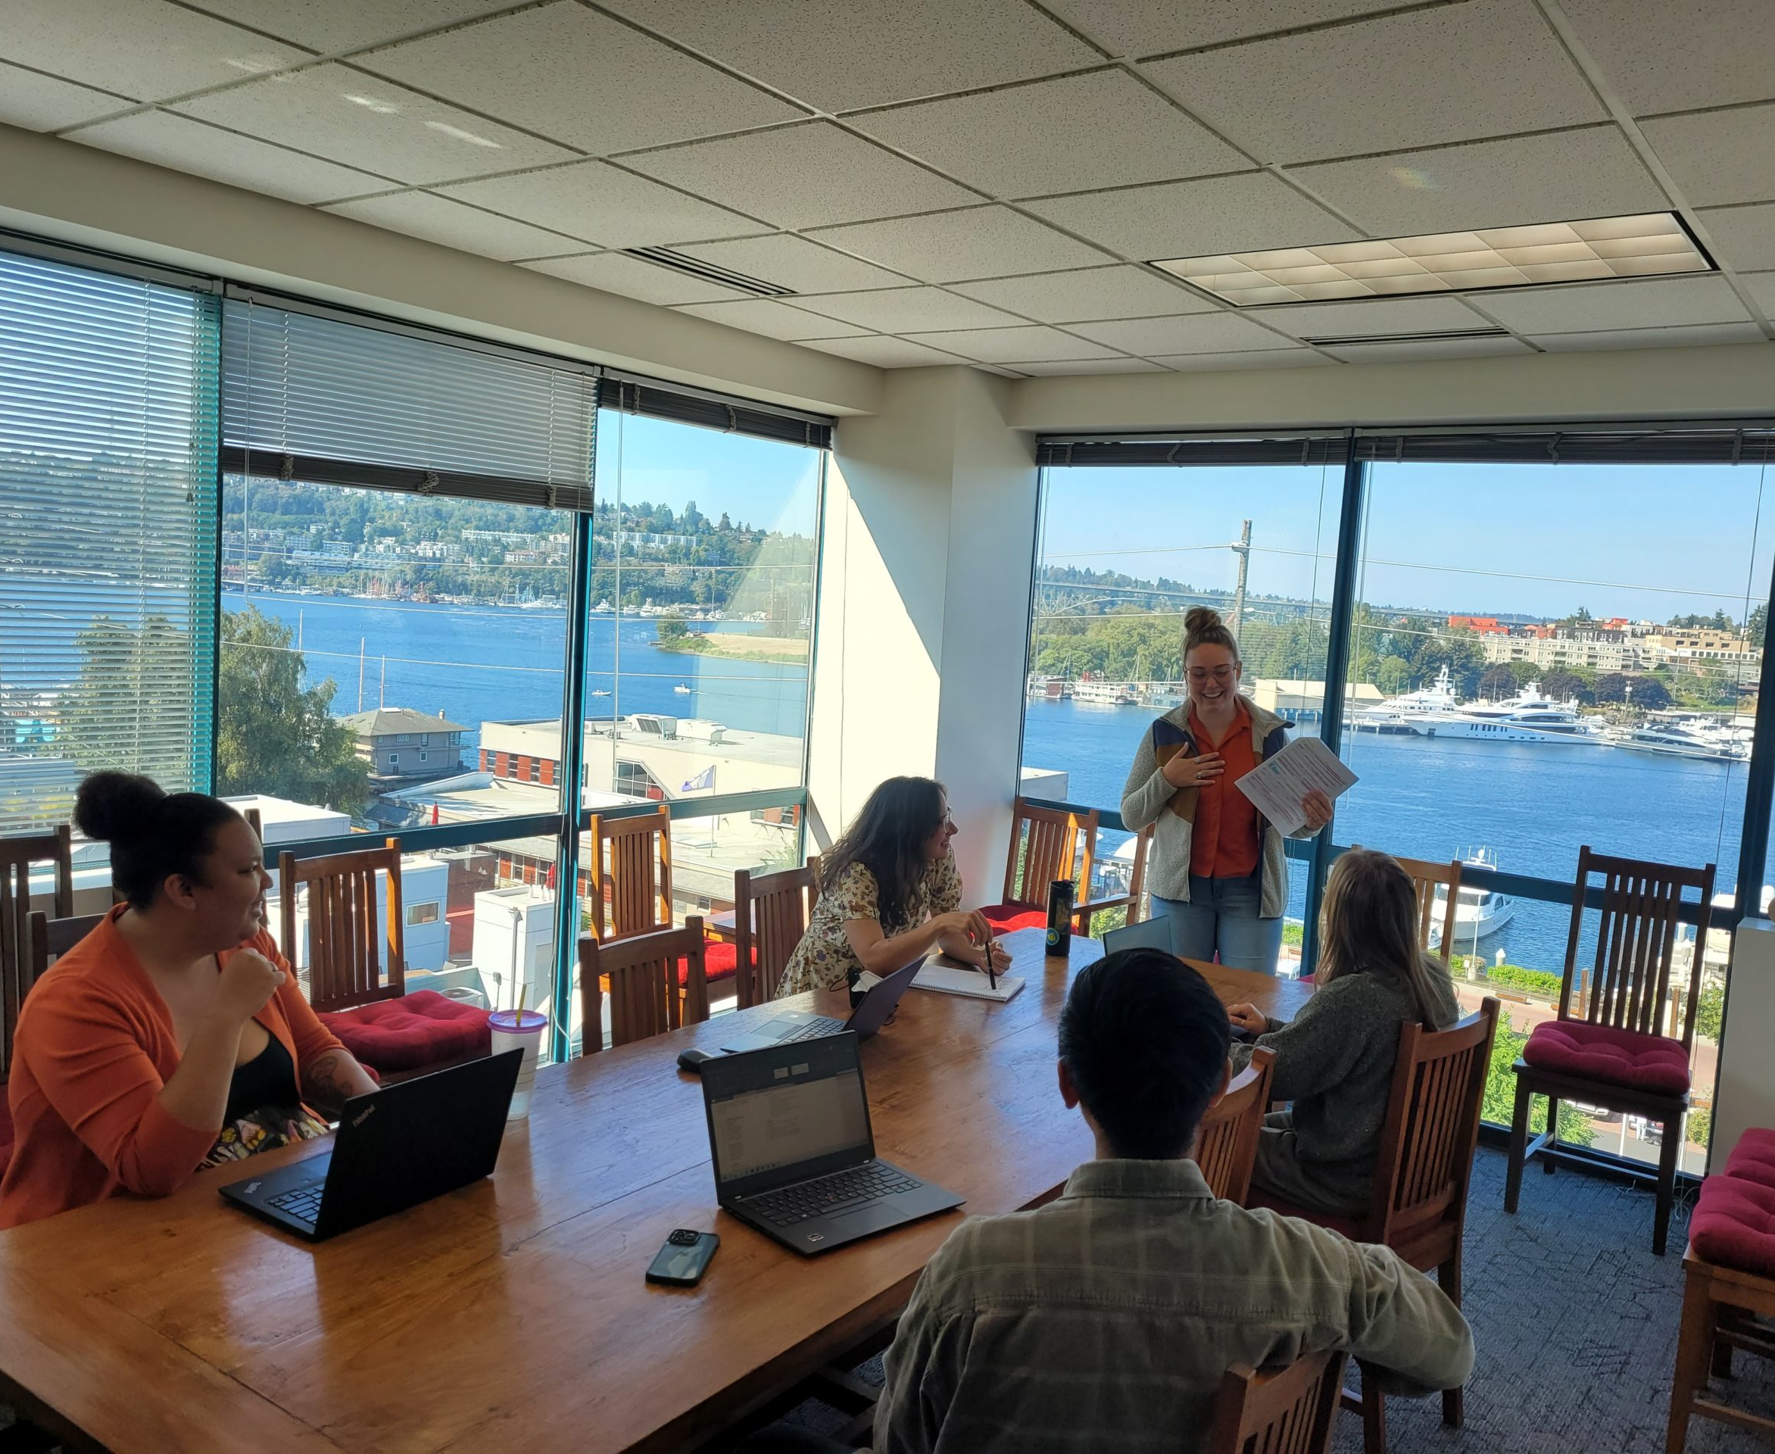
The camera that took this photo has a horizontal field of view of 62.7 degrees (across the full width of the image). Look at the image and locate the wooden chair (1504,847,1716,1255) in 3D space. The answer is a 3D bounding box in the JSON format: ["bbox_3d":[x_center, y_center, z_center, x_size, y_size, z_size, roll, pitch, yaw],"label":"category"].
[{"bbox_3d":[2.186,0.938,4.370,0.460,1.060,0.540,8,6,39],"label":"wooden chair"}]

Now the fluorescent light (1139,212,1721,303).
[{"bbox_3d":[1.281,-1.139,3.517,1.200,0.080,0.600,7,6,36],"label":"fluorescent light"}]

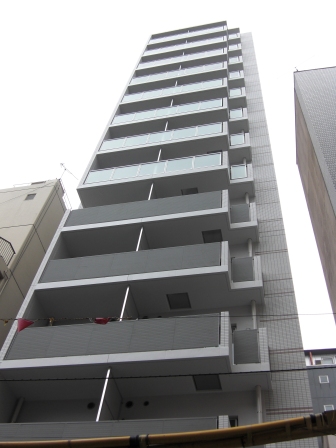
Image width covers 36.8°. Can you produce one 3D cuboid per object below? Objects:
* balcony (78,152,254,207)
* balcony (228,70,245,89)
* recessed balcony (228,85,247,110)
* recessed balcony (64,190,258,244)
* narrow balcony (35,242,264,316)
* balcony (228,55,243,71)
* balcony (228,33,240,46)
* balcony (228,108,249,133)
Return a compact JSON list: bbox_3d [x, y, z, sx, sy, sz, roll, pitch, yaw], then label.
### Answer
[{"bbox_3d":[0.008,-1.560,19.757,6.587,1.354,1.317,-7,-57,11],"label":"balcony"},{"bbox_3d":[3.965,-8.153,28.908,0.859,1.354,0.681,-7,-57,11],"label":"balcony"},{"bbox_3d":[3.690,-6.519,26.527,0.859,1.354,0.681,-7,-57,11],"label":"recessed balcony"},{"bbox_3d":[-0.273,0.064,18.254,6.902,1.450,1.390,-7,-57,11],"label":"recessed balcony"},{"bbox_3d":[-0.518,1.704,14.992,6.537,1.354,1.317,-7,-57,11],"label":"narrow balcony"},{"bbox_3d":[4.472,-10.309,32.957,0.893,1.408,0.718,-7,-57,11],"label":"balcony"},{"bbox_3d":[5.055,-13.748,37.994,0.893,1.408,0.718,-7,-57,11],"label":"balcony"},{"bbox_3d":[3.415,-4.886,24.147,0.859,1.354,0.681,-7,-57,11],"label":"balcony"}]

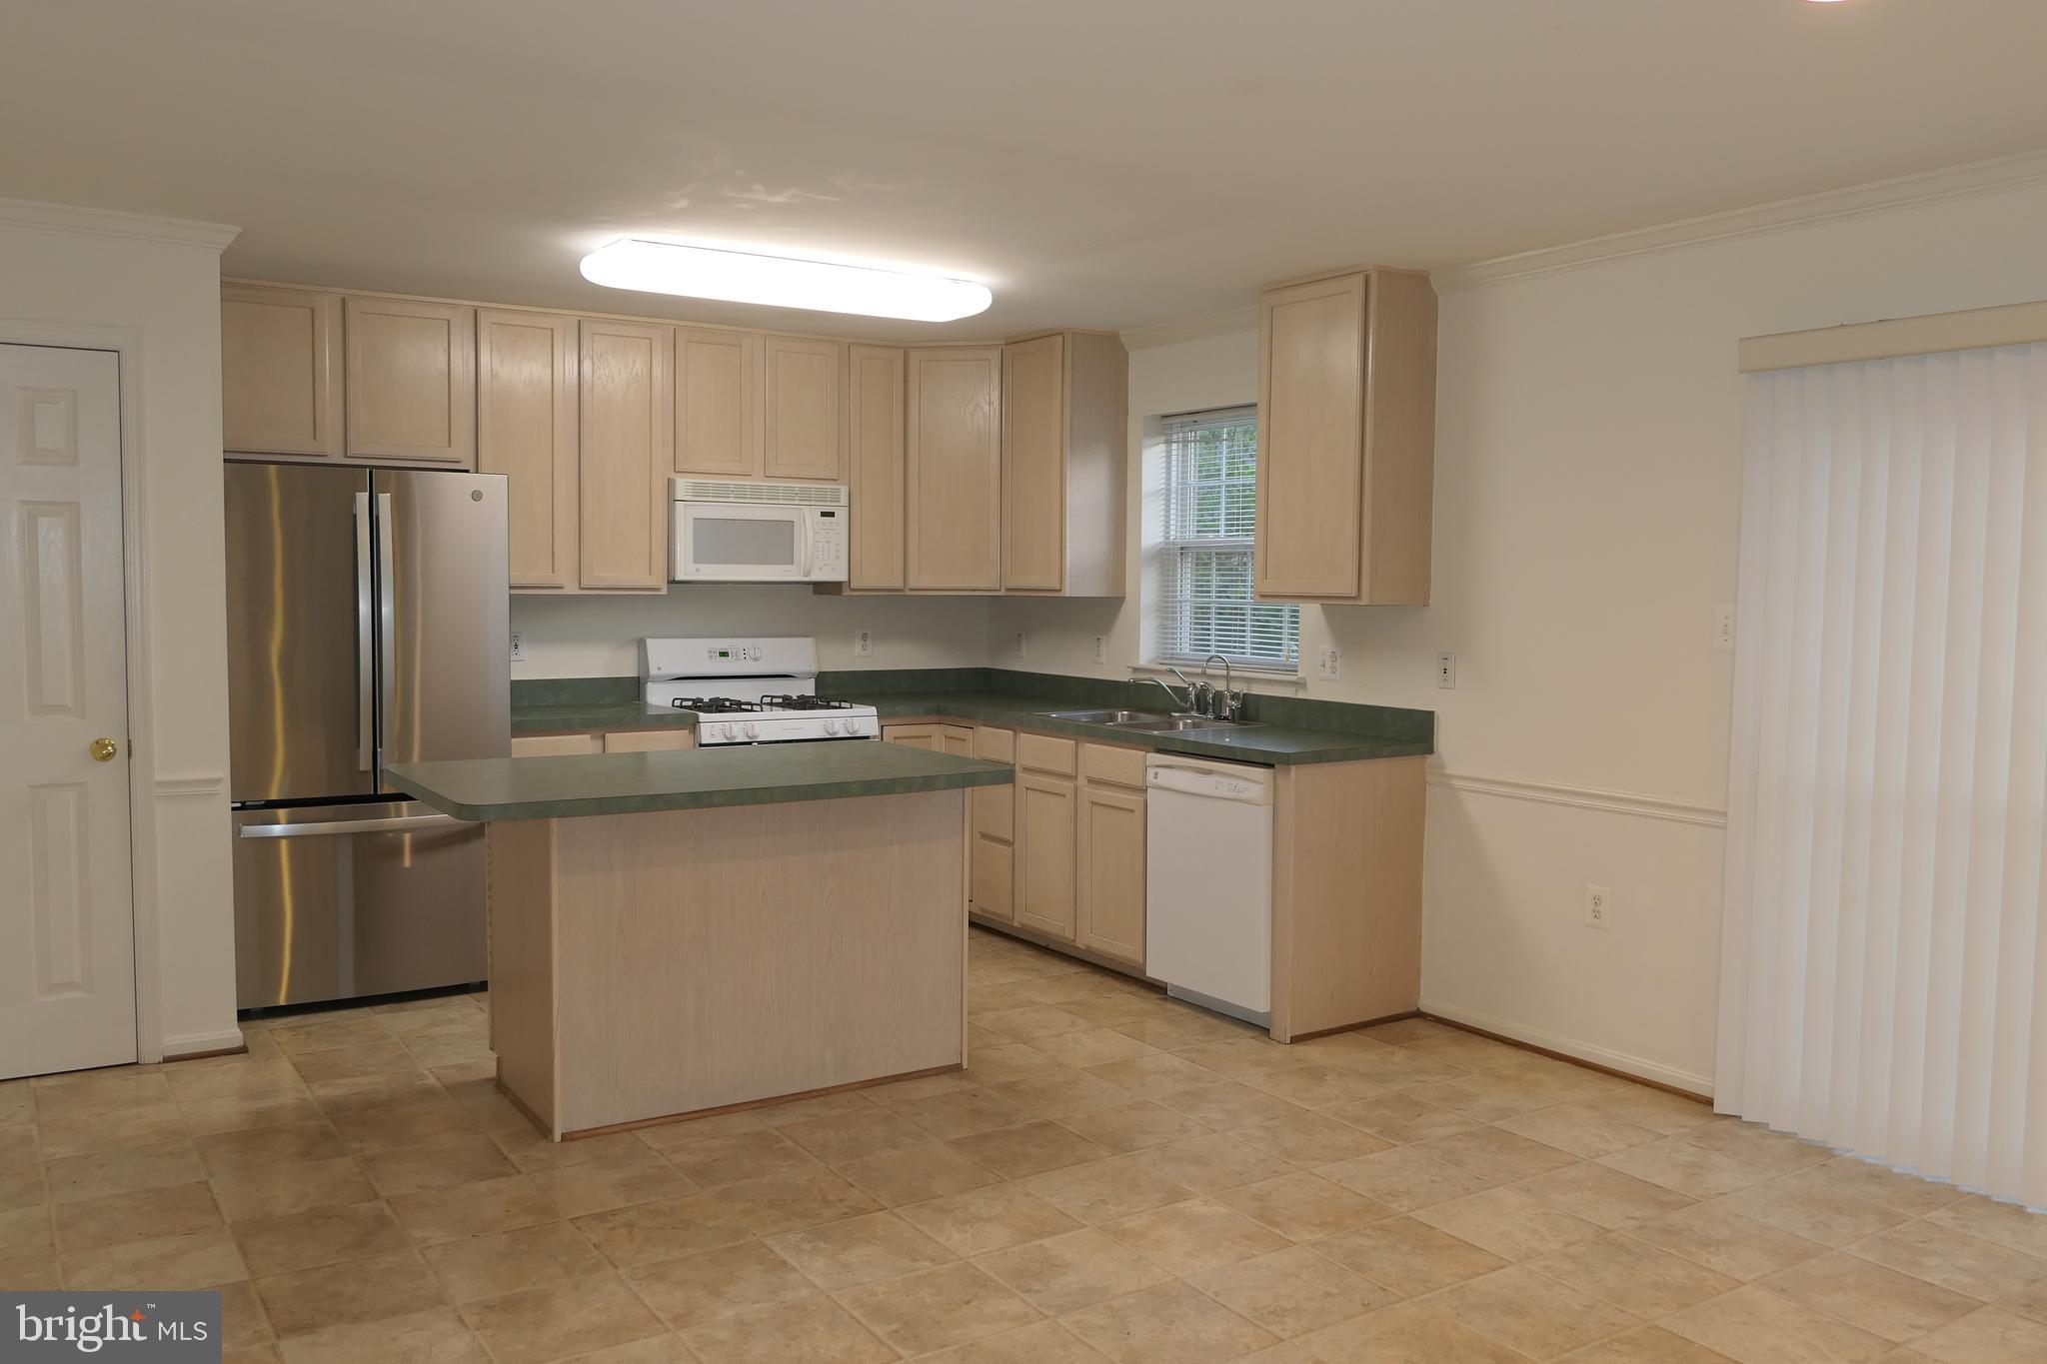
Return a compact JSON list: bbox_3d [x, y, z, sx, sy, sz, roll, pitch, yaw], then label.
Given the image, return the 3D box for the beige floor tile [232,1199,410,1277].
[{"bbox_3d":[-1.510,1.199,3.426,0.320,0.010,0.320,-2,4,-33],"label":"beige floor tile"}]

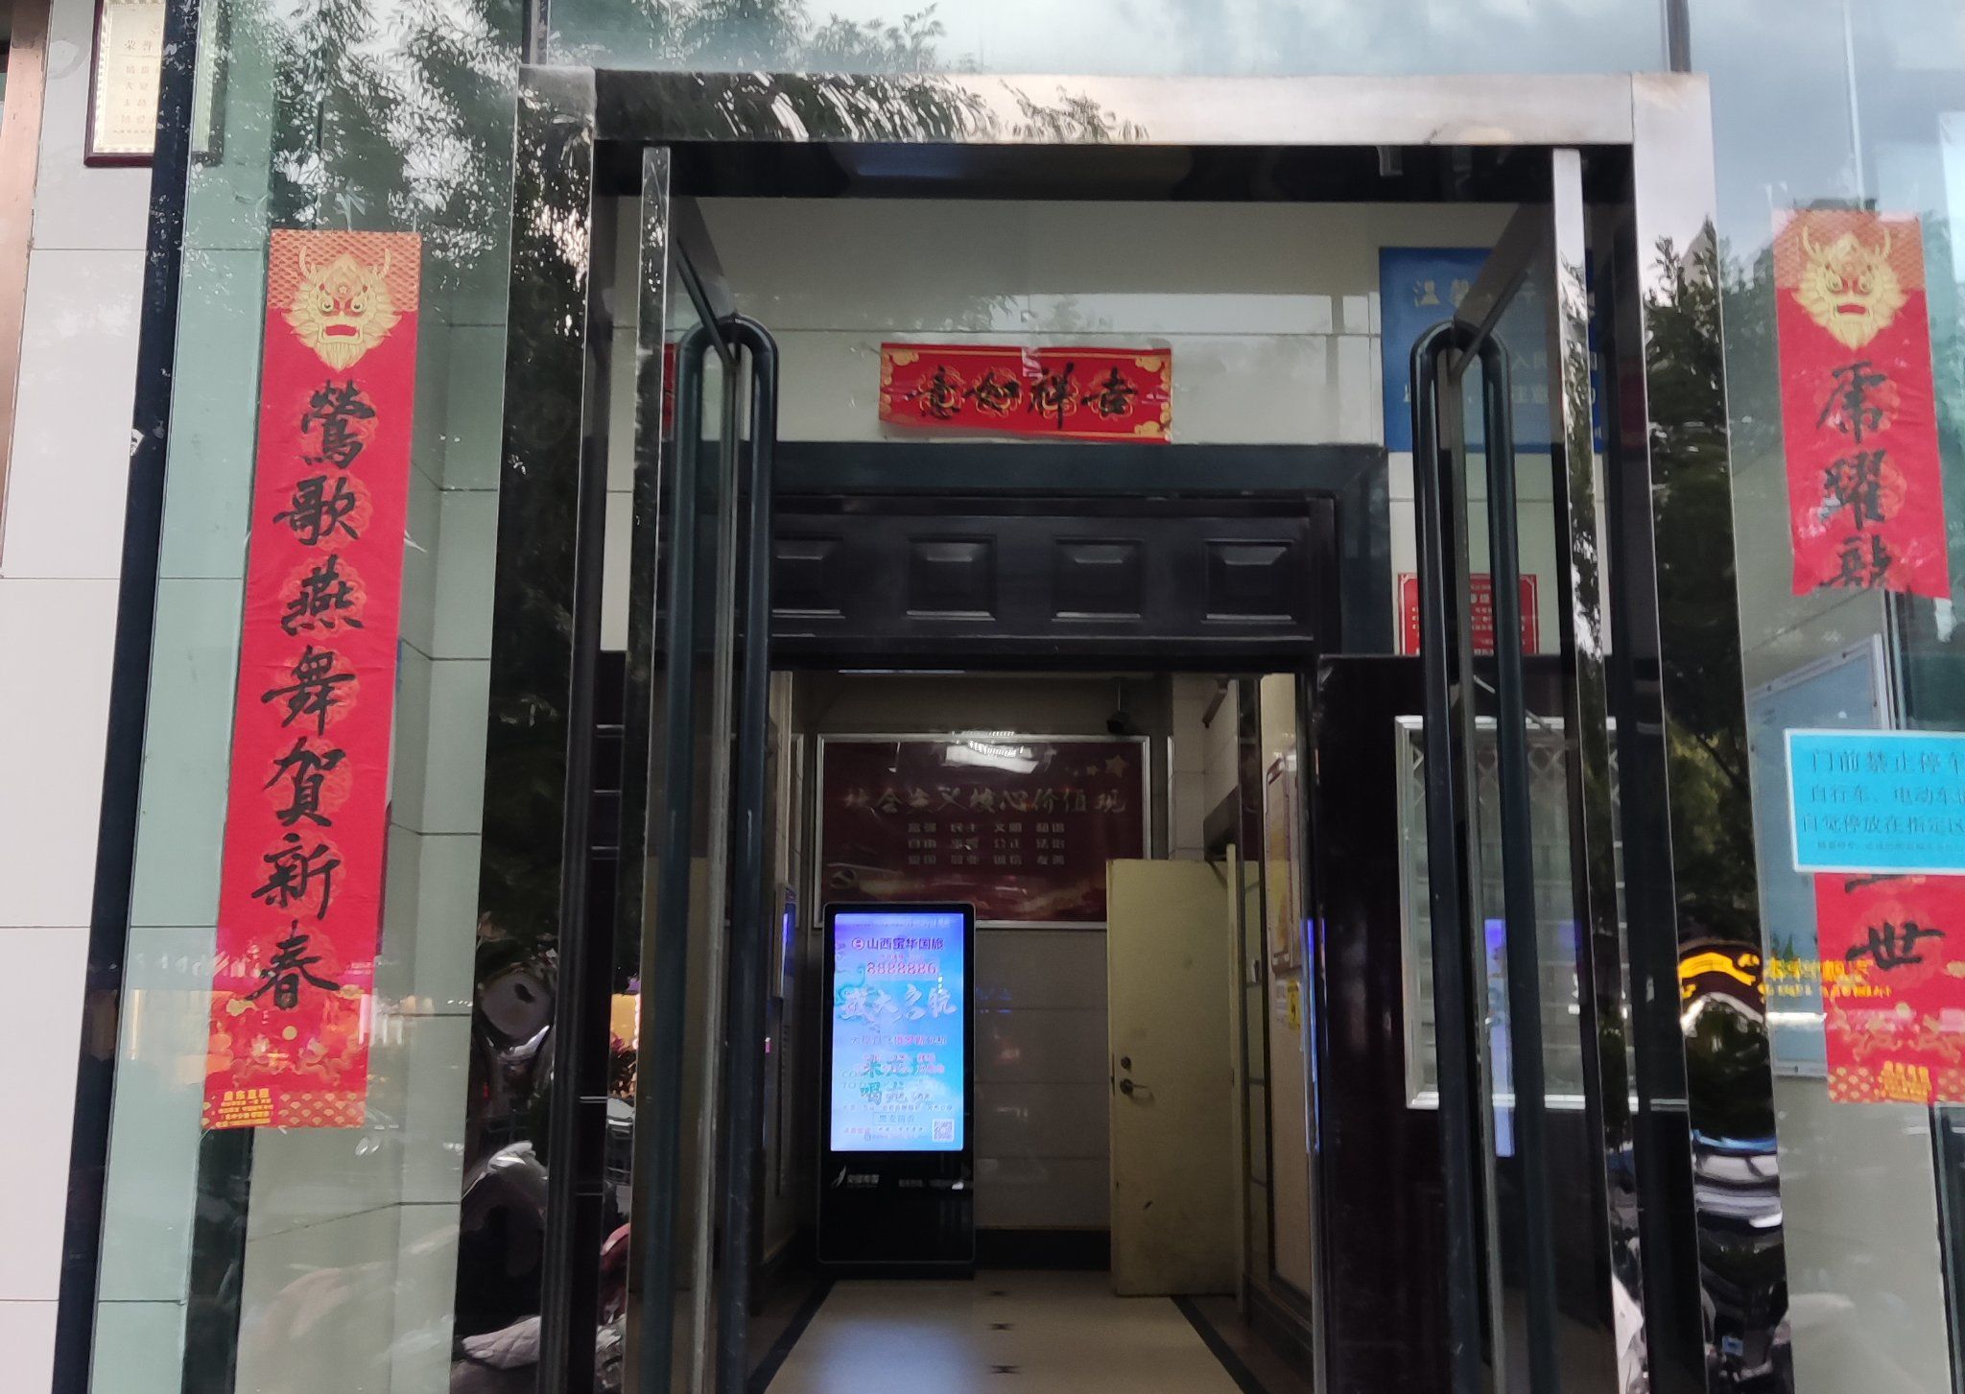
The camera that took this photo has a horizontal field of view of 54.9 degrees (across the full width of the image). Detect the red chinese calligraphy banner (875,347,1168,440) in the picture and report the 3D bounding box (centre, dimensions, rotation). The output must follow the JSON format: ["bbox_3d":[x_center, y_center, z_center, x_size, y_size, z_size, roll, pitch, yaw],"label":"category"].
[{"bbox_3d":[0.099,-0.714,4.372,0.670,0.215,0.020,0,-10,0],"label":"red chinese calligraphy banner"}]

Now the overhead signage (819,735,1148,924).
[{"bbox_3d":[0.008,0.699,9.992,1.740,0.980,0.040,0,-10,0],"label":"overhead signage"}]

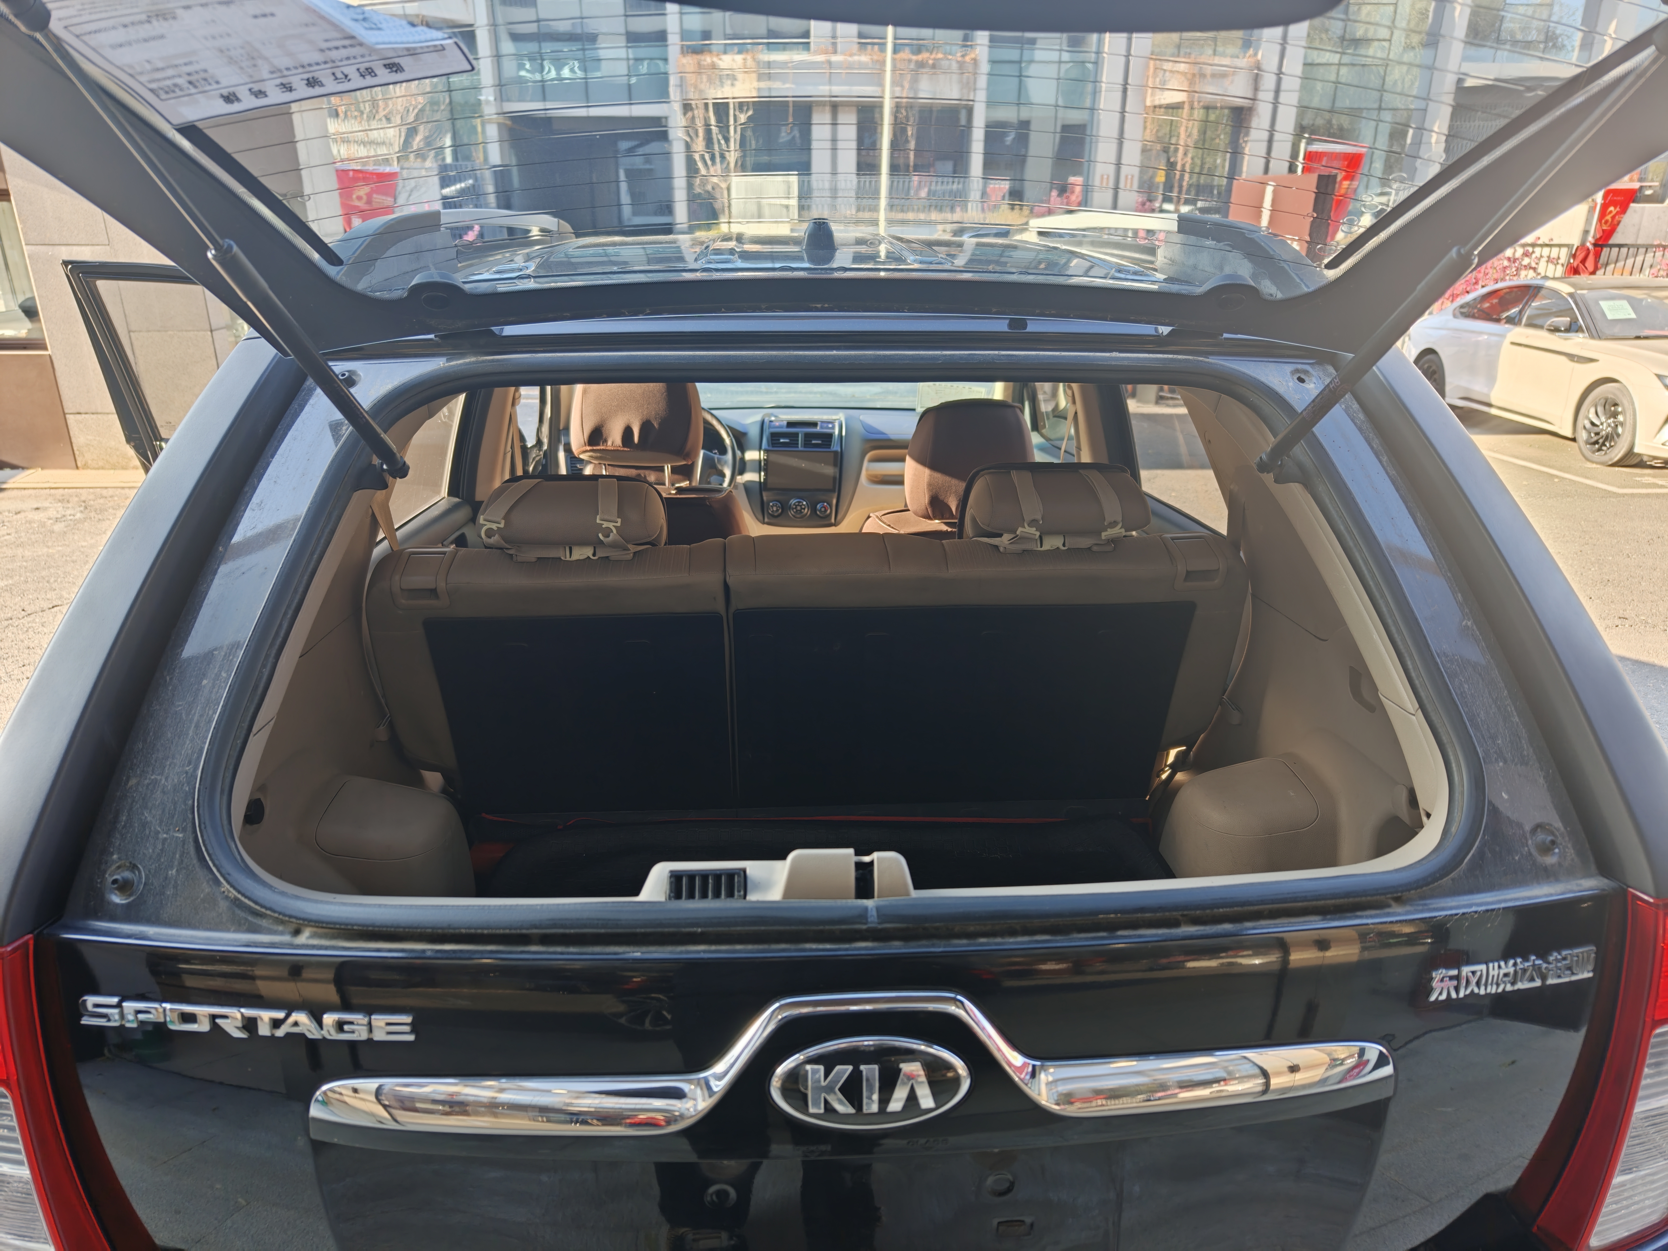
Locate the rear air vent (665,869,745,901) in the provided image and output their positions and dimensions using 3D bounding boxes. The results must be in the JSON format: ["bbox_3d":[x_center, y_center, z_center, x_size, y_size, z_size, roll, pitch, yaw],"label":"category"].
[{"bbox_3d":[-0.100,0.207,0.870,0.061,0.030,0.020,-1,-19,-3],"label":"rear air vent"}]

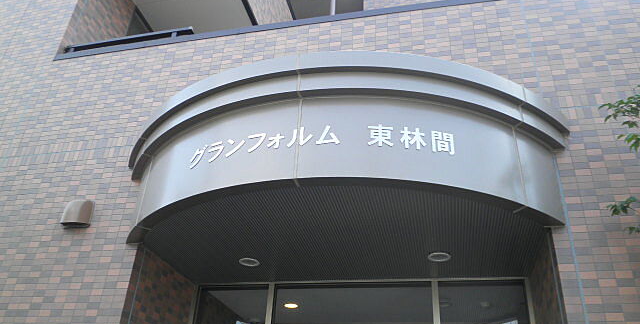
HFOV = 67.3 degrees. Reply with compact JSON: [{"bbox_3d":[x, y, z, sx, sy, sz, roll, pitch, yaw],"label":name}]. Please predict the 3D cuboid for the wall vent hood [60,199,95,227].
[{"bbox_3d":[-2.007,0.406,3.950,0.246,0.247,0.122,-4,-29,12],"label":"wall vent hood"}]

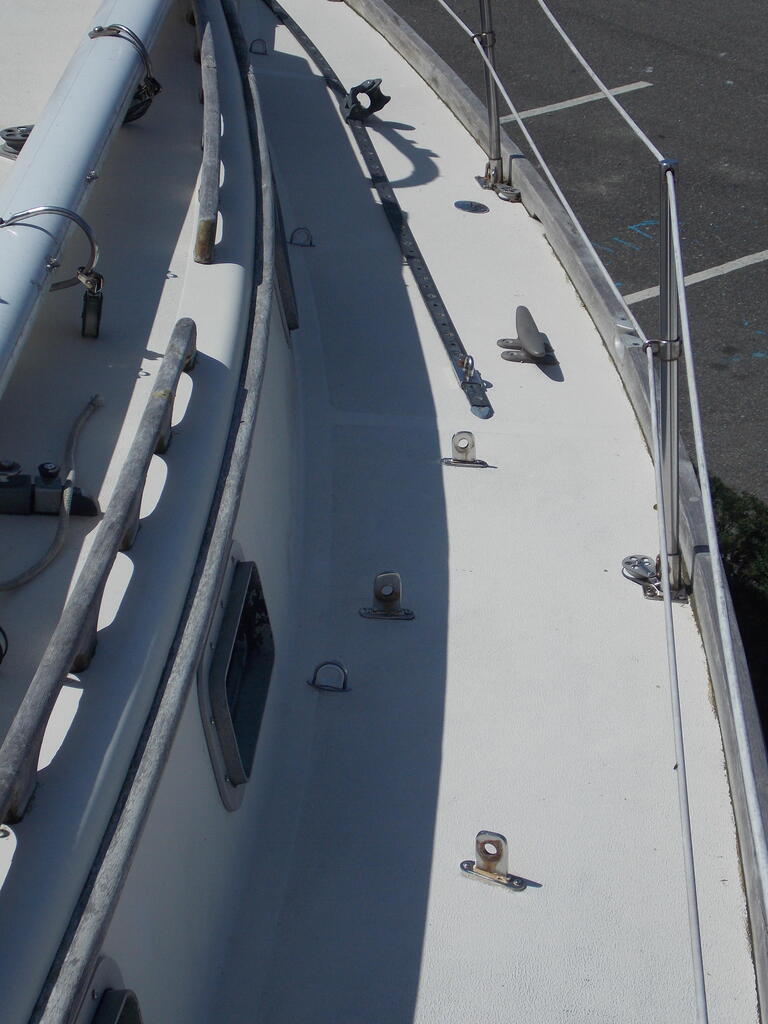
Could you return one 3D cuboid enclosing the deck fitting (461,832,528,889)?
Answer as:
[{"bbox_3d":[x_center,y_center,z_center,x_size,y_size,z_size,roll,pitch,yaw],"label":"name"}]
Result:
[{"bbox_3d":[0.119,0.373,2.241,0.076,0.058,0.019,12,27,25],"label":"deck fitting"}]

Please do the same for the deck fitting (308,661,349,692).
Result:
[{"bbox_3d":[-0.069,0.204,2.613,0.057,0.039,0.015,8,25,17],"label":"deck fitting"}]

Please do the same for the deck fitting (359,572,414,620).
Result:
[{"bbox_3d":[0.005,0.115,2.813,0.076,0.063,0.019,3,24,4],"label":"deck fitting"}]

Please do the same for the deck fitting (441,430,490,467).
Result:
[{"bbox_3d":[0.132,-0.101,3.362,0.076,0.056,0.019,4,25,5],"label":"deck fitting"}]

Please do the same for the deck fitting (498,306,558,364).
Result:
[{"bbox_3d":[0.270,-0.320,3.830,0.112,0.057,0.235,2,26,-7],"label":"deck fitting"}]

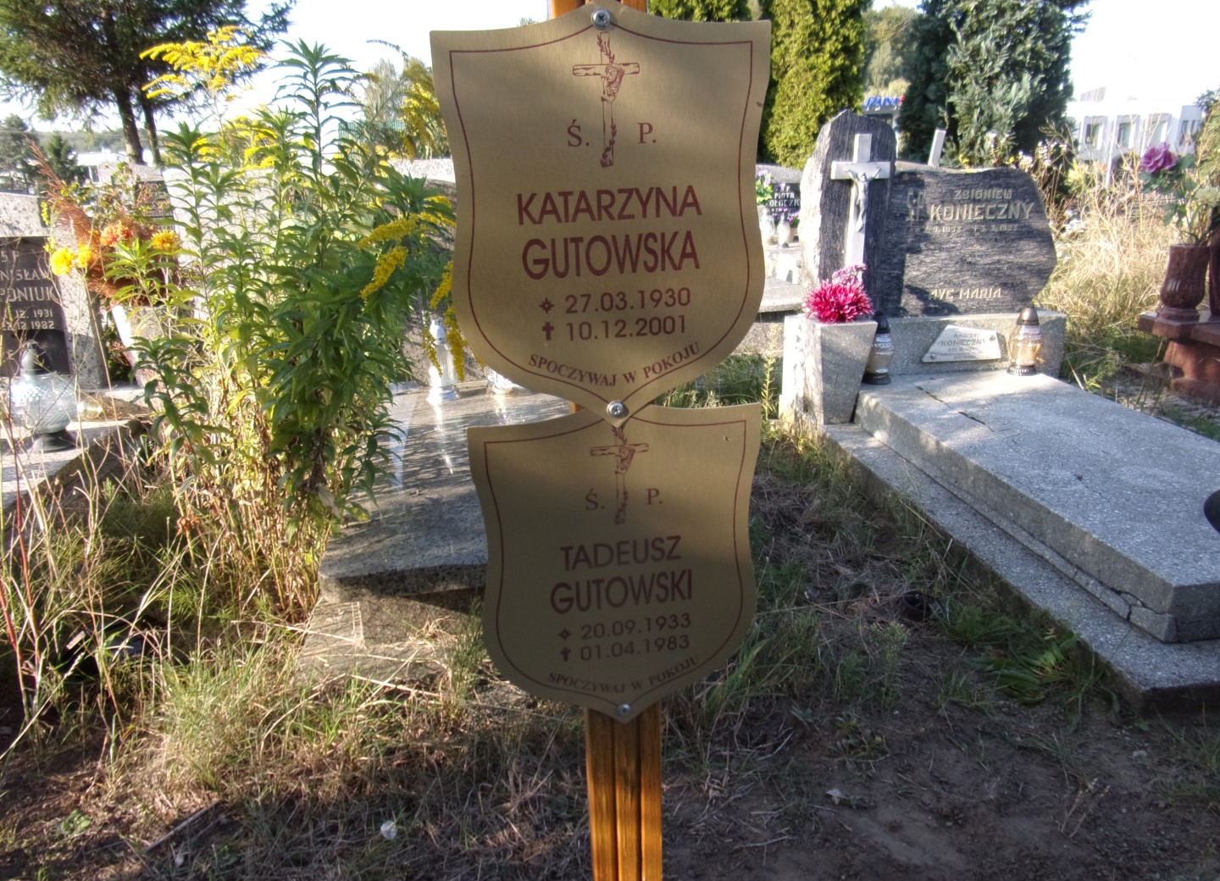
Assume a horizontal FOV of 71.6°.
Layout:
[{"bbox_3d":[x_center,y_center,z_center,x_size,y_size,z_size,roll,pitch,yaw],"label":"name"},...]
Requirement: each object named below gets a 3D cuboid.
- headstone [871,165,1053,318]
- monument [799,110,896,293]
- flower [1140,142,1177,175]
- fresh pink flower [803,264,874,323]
[{"bbox_3d":[1.199,-0.685,2.878,0.632,0.497,0.114,-3,18,-6],"label":"headstone"},{"bbox_3d":[0.789,-0.734,2.809,0.277,0.667,0.128,-3,18,-6],"label":"monument"},{"bbox_3d":[1.974,-1.017,3.048,0.110,0.100,0.100,-3,18,-6],"label":"flower"},{"bbox_3d":[0.732,-0.468,2.719,0.210,0.180,0.180,-3,18,-6],"label":"fresh pink flower"}]

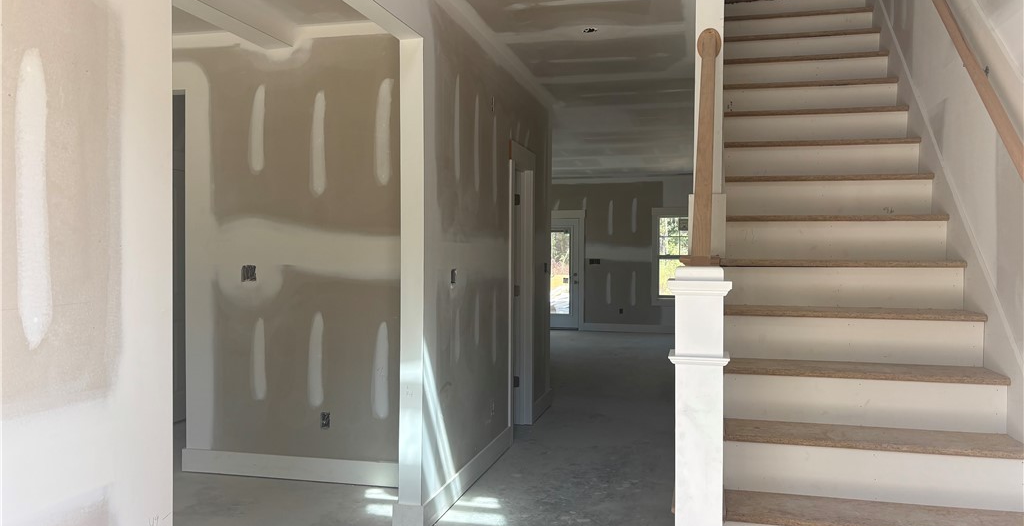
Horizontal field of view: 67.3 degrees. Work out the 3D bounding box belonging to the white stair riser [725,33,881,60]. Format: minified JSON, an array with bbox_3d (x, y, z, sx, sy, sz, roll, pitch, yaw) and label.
[{"bbox_3d":[1.769,-1.298,4.756,0.919,0.170,0.025,0,1,14],"label":"white stair riser"}]

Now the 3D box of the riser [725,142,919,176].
[{"bbox_3d":[1.543,-0.500,3.874,0.919,0.170,0.025,0,1,14],"label":"riser"}]

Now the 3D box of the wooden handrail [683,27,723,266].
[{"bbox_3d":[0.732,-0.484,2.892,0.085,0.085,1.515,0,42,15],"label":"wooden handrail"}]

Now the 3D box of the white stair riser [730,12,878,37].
[{"bbox_3d":[1.825,-1.497,4.976,0.919,0.170,0.025,0,1,14],"label":"white stair riser"}]

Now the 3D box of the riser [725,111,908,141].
[{"bbox_3d":[1.600,-0.700,4.095,0.919,0.170,0.025,0,1,14],"label":"riser"}]

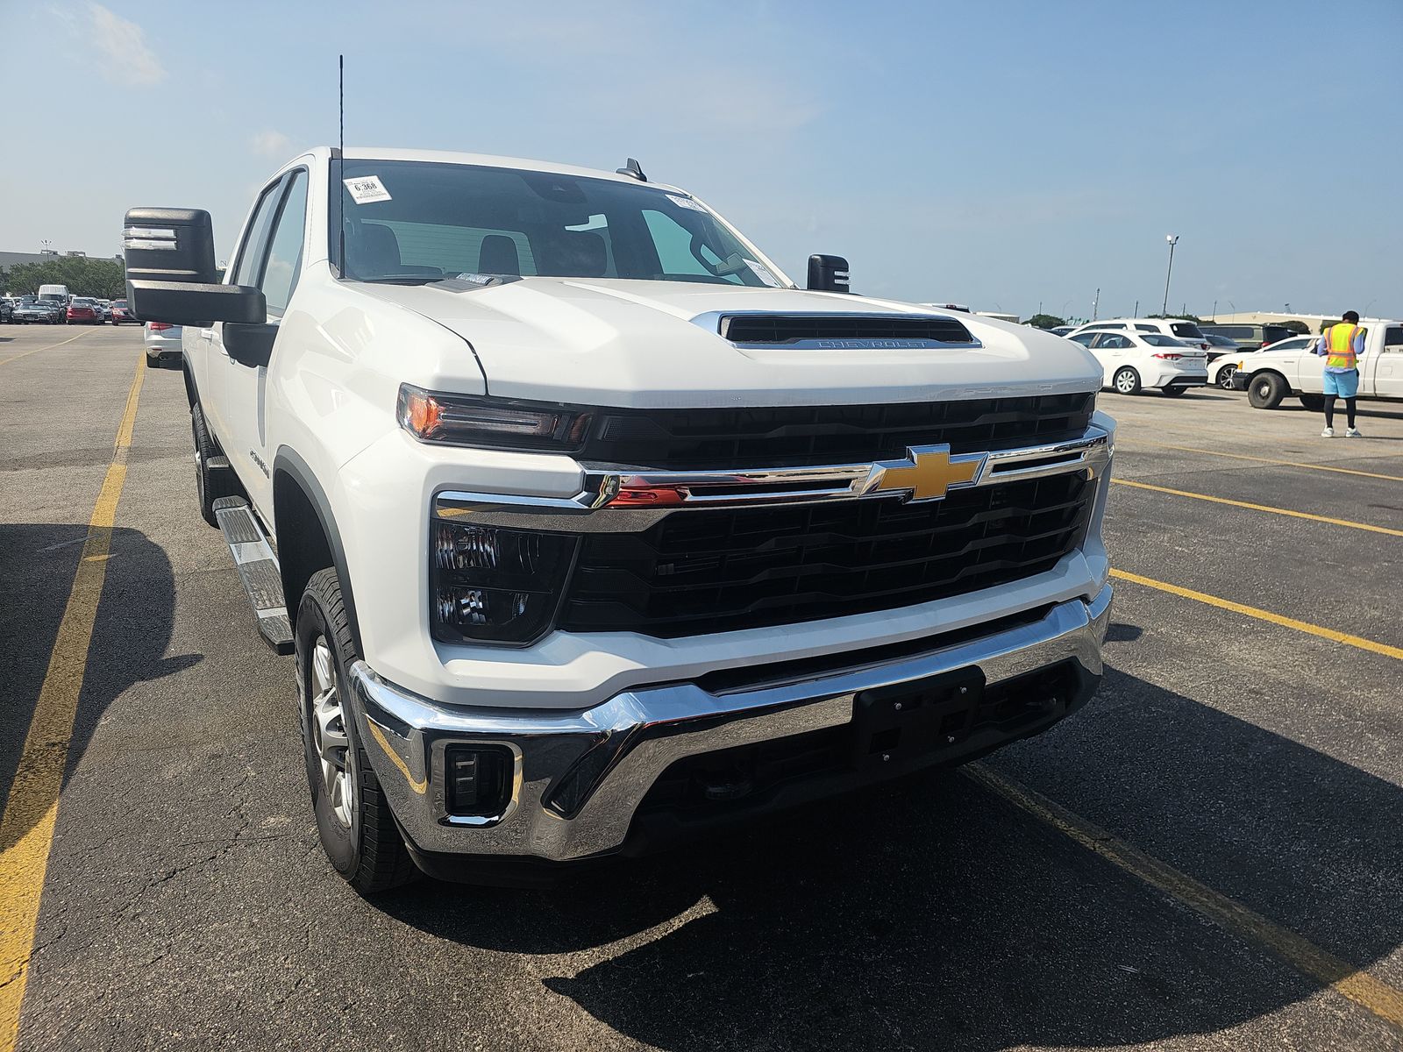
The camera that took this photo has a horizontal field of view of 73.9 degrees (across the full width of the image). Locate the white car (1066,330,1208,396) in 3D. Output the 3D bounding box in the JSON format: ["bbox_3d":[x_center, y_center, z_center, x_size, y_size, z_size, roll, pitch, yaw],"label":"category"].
[{"bbox_3d":[9.702,-3.998,22.491,1.780,1.435,4.630,-6,15,-30],"label":"white car"}]

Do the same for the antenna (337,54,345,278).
[{"bbox_3d":[-0.985,-0.980,2.555,0.020,0.581,0.020,-3,11,-31],"label":"antenna"}]

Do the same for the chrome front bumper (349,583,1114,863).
[{"bbox_3d":[0.339,0.334,2.107,2.050,0.310,0.450,-6,15,-30],"label":"chrome front bumper"}]

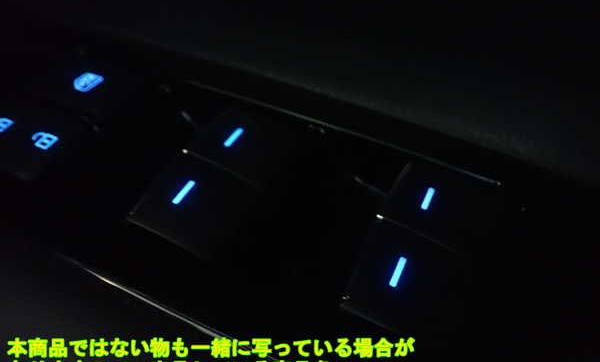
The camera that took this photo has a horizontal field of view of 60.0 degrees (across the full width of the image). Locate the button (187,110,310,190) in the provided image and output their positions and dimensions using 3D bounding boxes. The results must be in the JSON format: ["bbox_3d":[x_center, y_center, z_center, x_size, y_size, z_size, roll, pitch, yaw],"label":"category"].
[{"bbox_3d":[-0.014,-0.006,0.141,0.025,0.009,0.022,23,48,12],"label":"button"}]

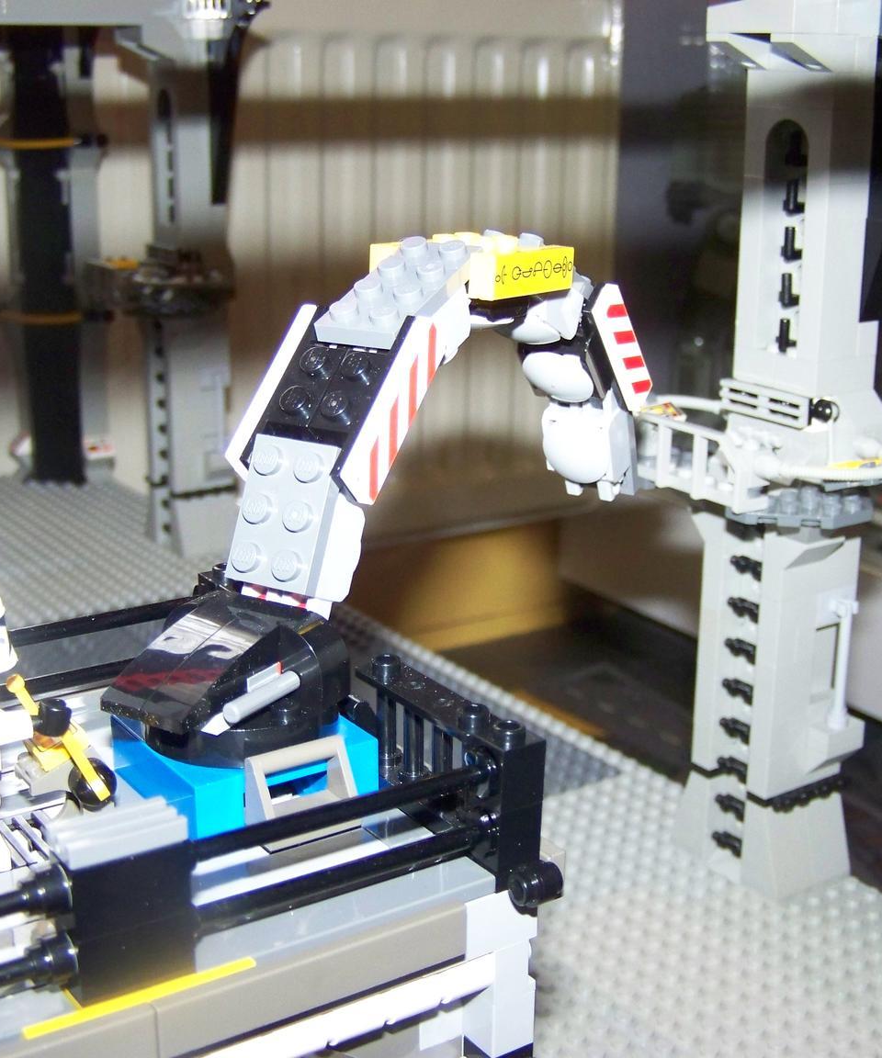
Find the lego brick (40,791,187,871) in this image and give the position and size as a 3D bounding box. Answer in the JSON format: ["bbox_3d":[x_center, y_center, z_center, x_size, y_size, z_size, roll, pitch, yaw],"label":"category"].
[{"bbox_3d":[-0.042,0.039,0.201,0.016,0.003,0.008,-10,19,-33],"label":"lego brick"}]

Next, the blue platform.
[{"bbox_3d":[-0.033,0.037,0.256,0.032,0.010,0.032,-10,19,-33],"label":"blue platform"}]

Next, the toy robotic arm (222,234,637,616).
[{"bbox_3d":[0.005,-0.025,0.302,0.031,0.068,0.136,9,18,29],"label":"toy robotic arm"}]

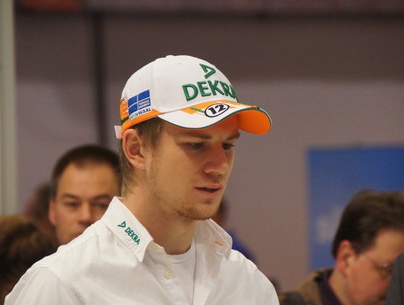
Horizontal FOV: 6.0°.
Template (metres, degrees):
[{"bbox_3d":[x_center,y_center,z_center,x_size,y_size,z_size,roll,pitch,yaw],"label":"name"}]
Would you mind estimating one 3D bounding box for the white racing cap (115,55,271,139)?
[{"bbox_3d":[-0.020,-0.092,6.100,0.276,0.146,0.180,-10,-10,44],"label":"white racing cap"}]

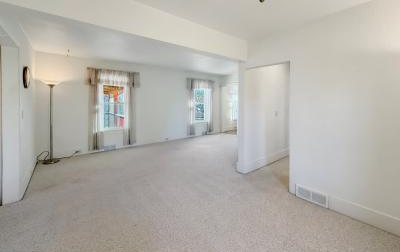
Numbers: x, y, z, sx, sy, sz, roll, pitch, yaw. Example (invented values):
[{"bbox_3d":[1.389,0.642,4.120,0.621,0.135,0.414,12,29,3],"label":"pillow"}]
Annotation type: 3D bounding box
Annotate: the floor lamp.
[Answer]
[{"bbox_3d":[-3.310,-0.100,3.610,0.350,1.820,0.350,-3,5,-35],"label":"floor lamp"}]

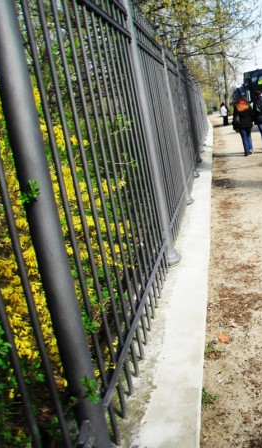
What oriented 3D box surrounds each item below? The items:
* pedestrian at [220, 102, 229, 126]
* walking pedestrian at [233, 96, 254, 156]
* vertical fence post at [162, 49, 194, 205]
[{"bbox_3d":[6.799,-7.949,32.764,0.420,1.630,0.500,-22,17,-40],"label":"pedestrian"},{"bbox_3d":[3.313,-2.870,13.257,0.540,1.670,0.450,-9,13,12],"label":"walking pedestrian"},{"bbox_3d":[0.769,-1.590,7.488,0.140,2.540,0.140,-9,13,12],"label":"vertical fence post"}]

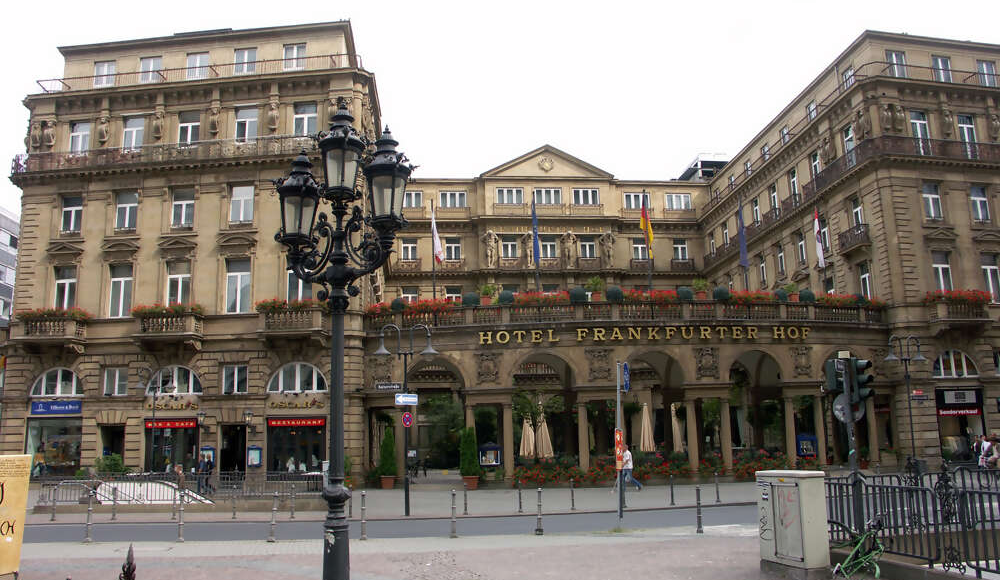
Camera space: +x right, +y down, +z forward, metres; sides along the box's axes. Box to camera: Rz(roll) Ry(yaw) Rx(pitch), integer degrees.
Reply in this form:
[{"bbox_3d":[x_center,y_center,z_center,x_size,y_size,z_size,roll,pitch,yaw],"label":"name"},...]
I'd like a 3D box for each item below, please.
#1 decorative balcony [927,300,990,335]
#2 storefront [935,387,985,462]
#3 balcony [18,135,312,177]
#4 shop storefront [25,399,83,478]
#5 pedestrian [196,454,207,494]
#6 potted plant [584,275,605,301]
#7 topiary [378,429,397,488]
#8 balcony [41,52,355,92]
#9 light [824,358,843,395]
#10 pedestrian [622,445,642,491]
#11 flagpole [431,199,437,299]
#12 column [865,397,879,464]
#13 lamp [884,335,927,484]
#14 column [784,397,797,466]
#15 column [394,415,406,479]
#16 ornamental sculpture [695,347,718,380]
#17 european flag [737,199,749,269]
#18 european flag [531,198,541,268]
[{"bbox_3d":[22.134,1.349,39.265,2.900,1.700,0.950,1,-11,-14],"label":"decorative balcony"},{"bbox_3d":[22.690,6.676,39.857,2.400,3.450,0.400,1,-11,-12],"label":"storefront"},{"bbox_3d":[-15.723,-6.438,39.292,16.276,0.979,0.800,-3,-11,6],"label":"balcony"},{"bbox_3d":[-20.786,6.950,37.883,2.916,3.559,0.400,-3,-11,6],"label":"shop storefront"},{"bbox_3d":[-12.464,7.682,33.816,0.450,1.670,0.480,-1,-10,-2],"label":"pedestrian"},{"bbox_3d":[4.064,-0.068,34.799,0.850,1.150,0.850,-1,-10,-1],"label":"potted plant"},{"bbox_3d":[-4.951,7.416,35.600,0.750,2.650,0.750,-1,-11,0],"label":"topiary"},{"bbox_3d":[-14.920,-10.366,40.405,16.712,0.950,1.200,-3,-11,6],"label":"balcony"},{"bbox_3d":[6.147,1.599,14.866,0.280,0.640,0.250,4,-12,-25],"label":"light"},{"bbox_3d":[4.739,6.461,29.297,0.750,1.690,0.500,0,-10,-4],"label":"pedestrian"},{"bbox_3d":[-2.908,-1.416,35.379,0.110,5.289,0.110,-5,-11,11],"label":"flagpole"},{"bbox_3d":[16.483,6.238,35.902,0.420,2.900,0.420,0,-10,-6],"label":"column"},{"bbox_3d":[14.609,4.250,28.834,1.780,5.279,0.520,2,-11,-16],"label":"lamp"},{"bbox_3d":[12.357,6.074,34.423,0.410,3.000,0.410,0,-10,-4],"label":"column"},{"bbox_3d":[-4.270,6.605,34.712,0.480,3.080,0.480,-2,-10,0],"label":"column"},{"bbox_3d":[8.993,3.199,35.229,1.000,1.393,0.300,0,-11,-9],"label":"ornamental sculpture"},{"bbox_3d":[11.406,-2.610,38.046,0.400,3.250,0.250,-1,-11,-2],"label":"european flag"},{"bbox_3d":[1.614,-2.651,36.573,0.380,3.050,0.280,-1,-10,0],"label":"european flag"}]

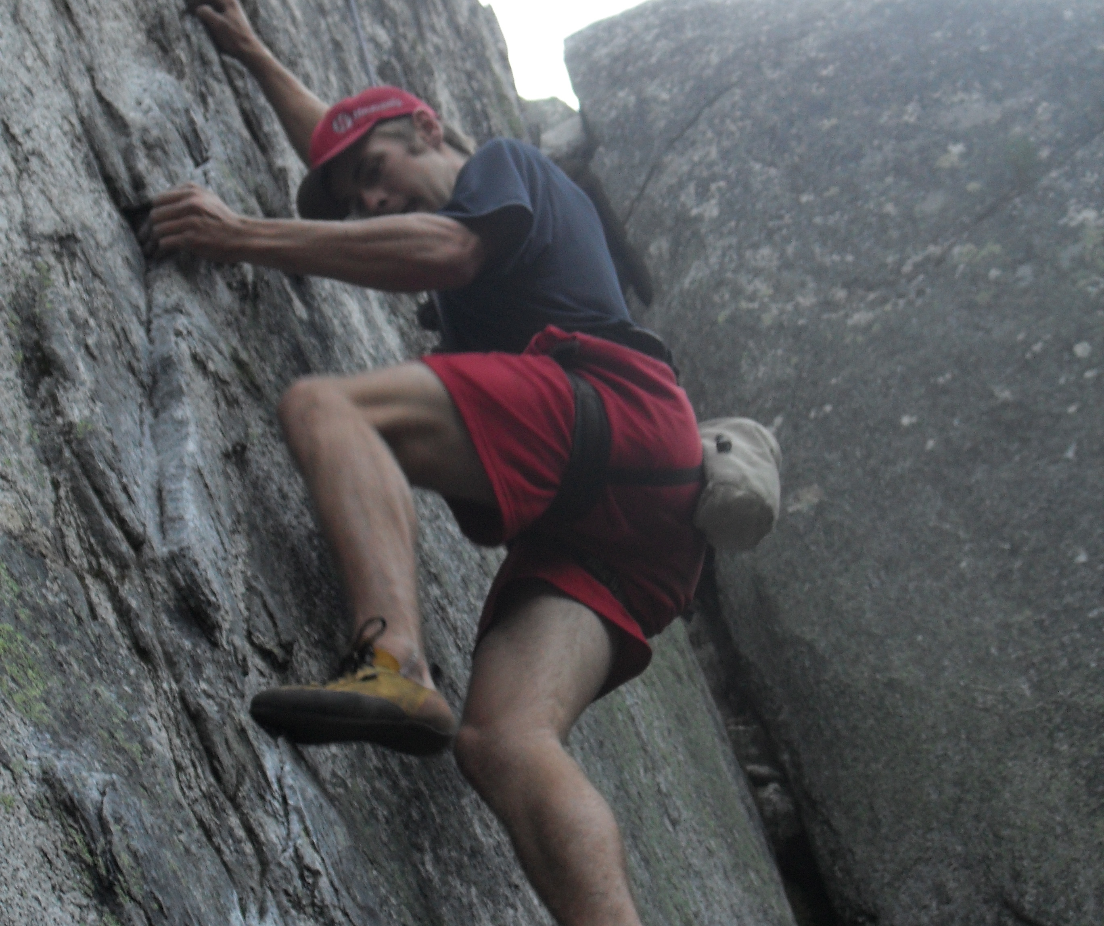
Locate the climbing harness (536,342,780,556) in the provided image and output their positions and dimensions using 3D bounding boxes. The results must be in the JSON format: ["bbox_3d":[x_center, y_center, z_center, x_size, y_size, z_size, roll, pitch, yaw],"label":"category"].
[{"bbox_3d":[0.118,-0.010,3.100,0.340,0.280,0.330,-17,-30,24],"label":"climbing harness"}]

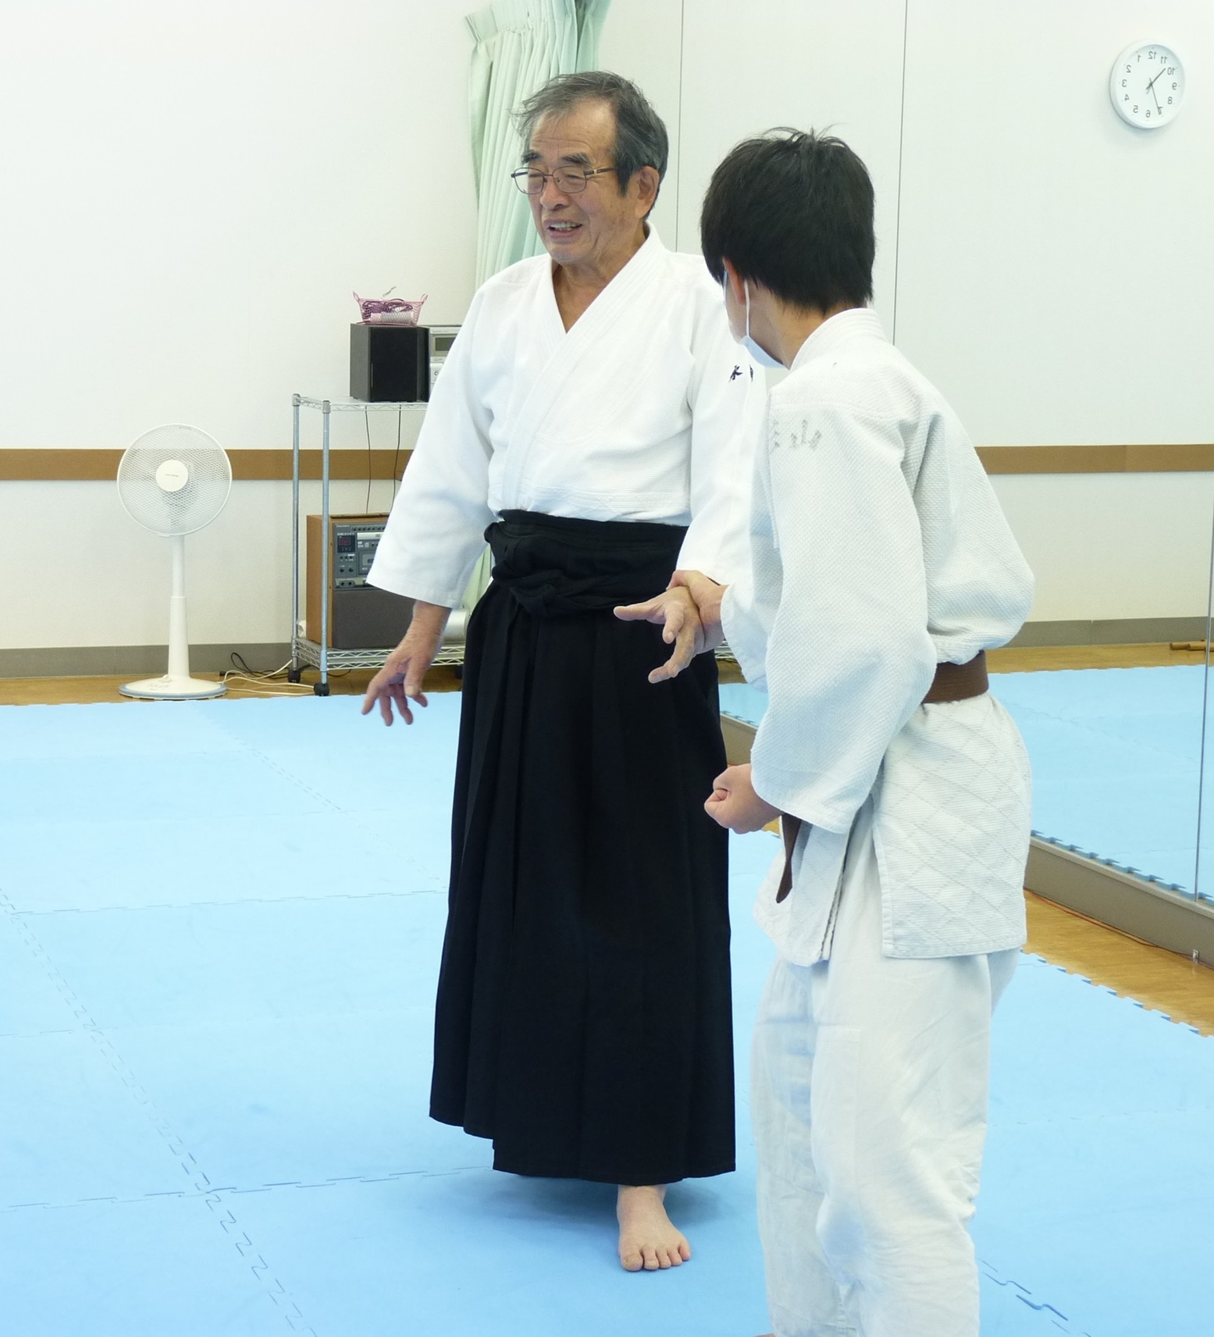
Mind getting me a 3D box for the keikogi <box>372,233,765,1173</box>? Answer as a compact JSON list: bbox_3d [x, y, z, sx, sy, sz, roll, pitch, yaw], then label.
[{"bbox_3d":[-0.051,0.062,4.606,0.570,1.430,0.430,5,9,22],"label":"keikogi"}]

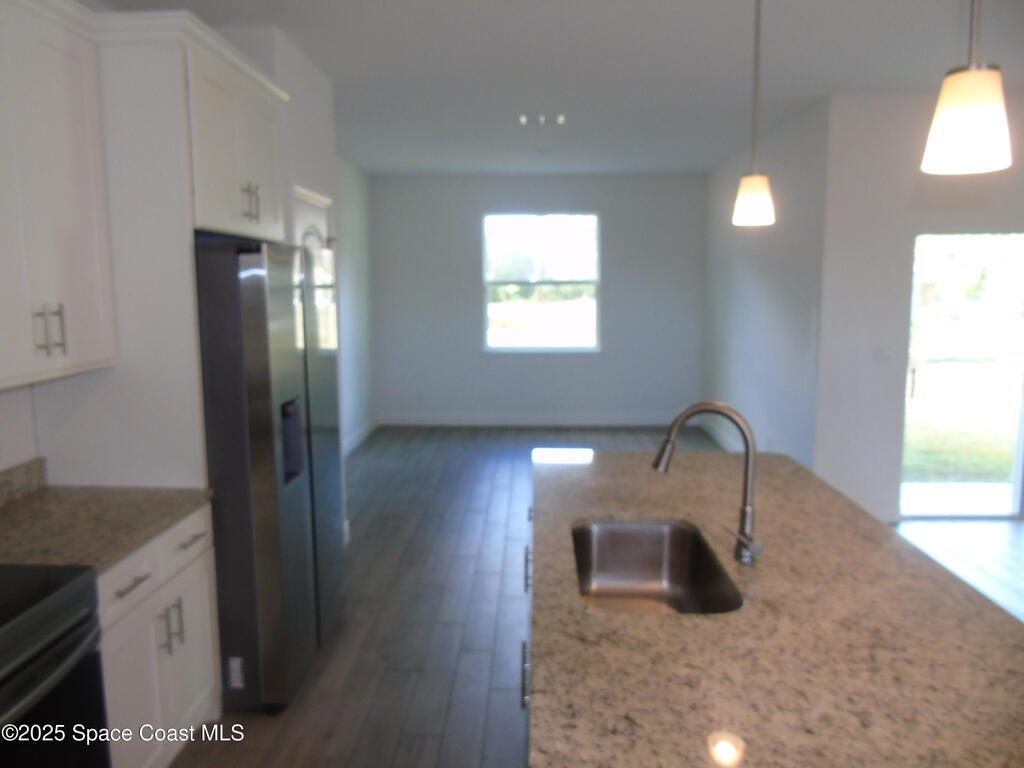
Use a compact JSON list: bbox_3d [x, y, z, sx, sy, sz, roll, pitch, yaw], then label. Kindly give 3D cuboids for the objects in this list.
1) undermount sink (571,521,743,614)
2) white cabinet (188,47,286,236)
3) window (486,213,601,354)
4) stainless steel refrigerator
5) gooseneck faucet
[{"bbox_3d":[0.353,0.570,1.952,0.375,0.215,0.670,0,7,2],"label":"undermount sink"},{"bbox_3d":[-1.398,-0.922,3.031,0.625,0.640,0.950,0,7,2],"label":"white cabinet"},{"bbox_3d":[0.342,-1.180,8.573,1.355,1.585,0.120,0,7,2],"label":"window"},{"bbox_3d":[-1.262,0.328,3.195,0.825,1.778,0.910,0,7,2],"label":"stainless steel refrigerator"},{"bbox_3d":[0.502,0.261,1.897,0.272,0.422,0.090,0,7,2],"label":"gooseneck faucet"}]

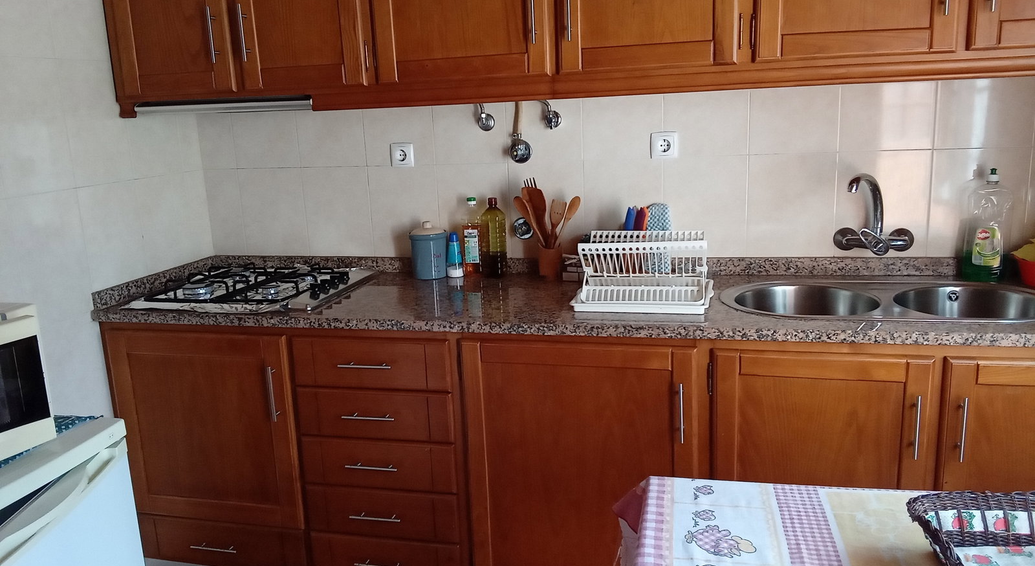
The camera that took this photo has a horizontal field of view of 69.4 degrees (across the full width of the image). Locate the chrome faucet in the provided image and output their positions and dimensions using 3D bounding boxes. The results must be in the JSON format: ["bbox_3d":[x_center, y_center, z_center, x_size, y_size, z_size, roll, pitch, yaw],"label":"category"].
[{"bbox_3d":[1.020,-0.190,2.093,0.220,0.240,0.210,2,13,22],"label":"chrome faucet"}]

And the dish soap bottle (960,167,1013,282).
[{"bbox_3d":[1.302,-0.162,2.072,0.106,0.310,0.066,2,13,22],"label":"dish soap bottle"}]

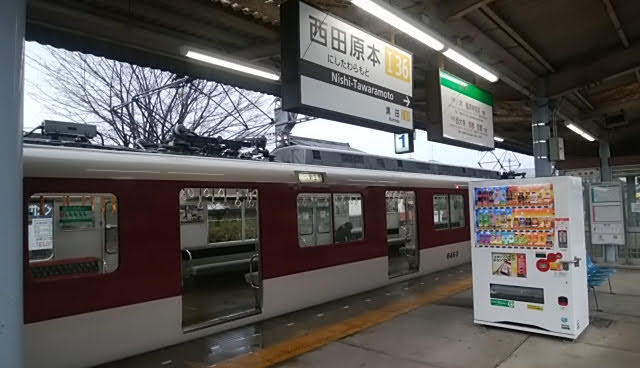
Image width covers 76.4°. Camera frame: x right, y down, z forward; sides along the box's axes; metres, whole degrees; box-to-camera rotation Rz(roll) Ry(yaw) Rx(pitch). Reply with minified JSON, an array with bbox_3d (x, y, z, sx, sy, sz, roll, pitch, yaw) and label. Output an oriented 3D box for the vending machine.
[{"bbox_3d":[2.685,0.870,5.250,1.160,1.840,0.740,-4,-4,42],"label":"vending machine"}]

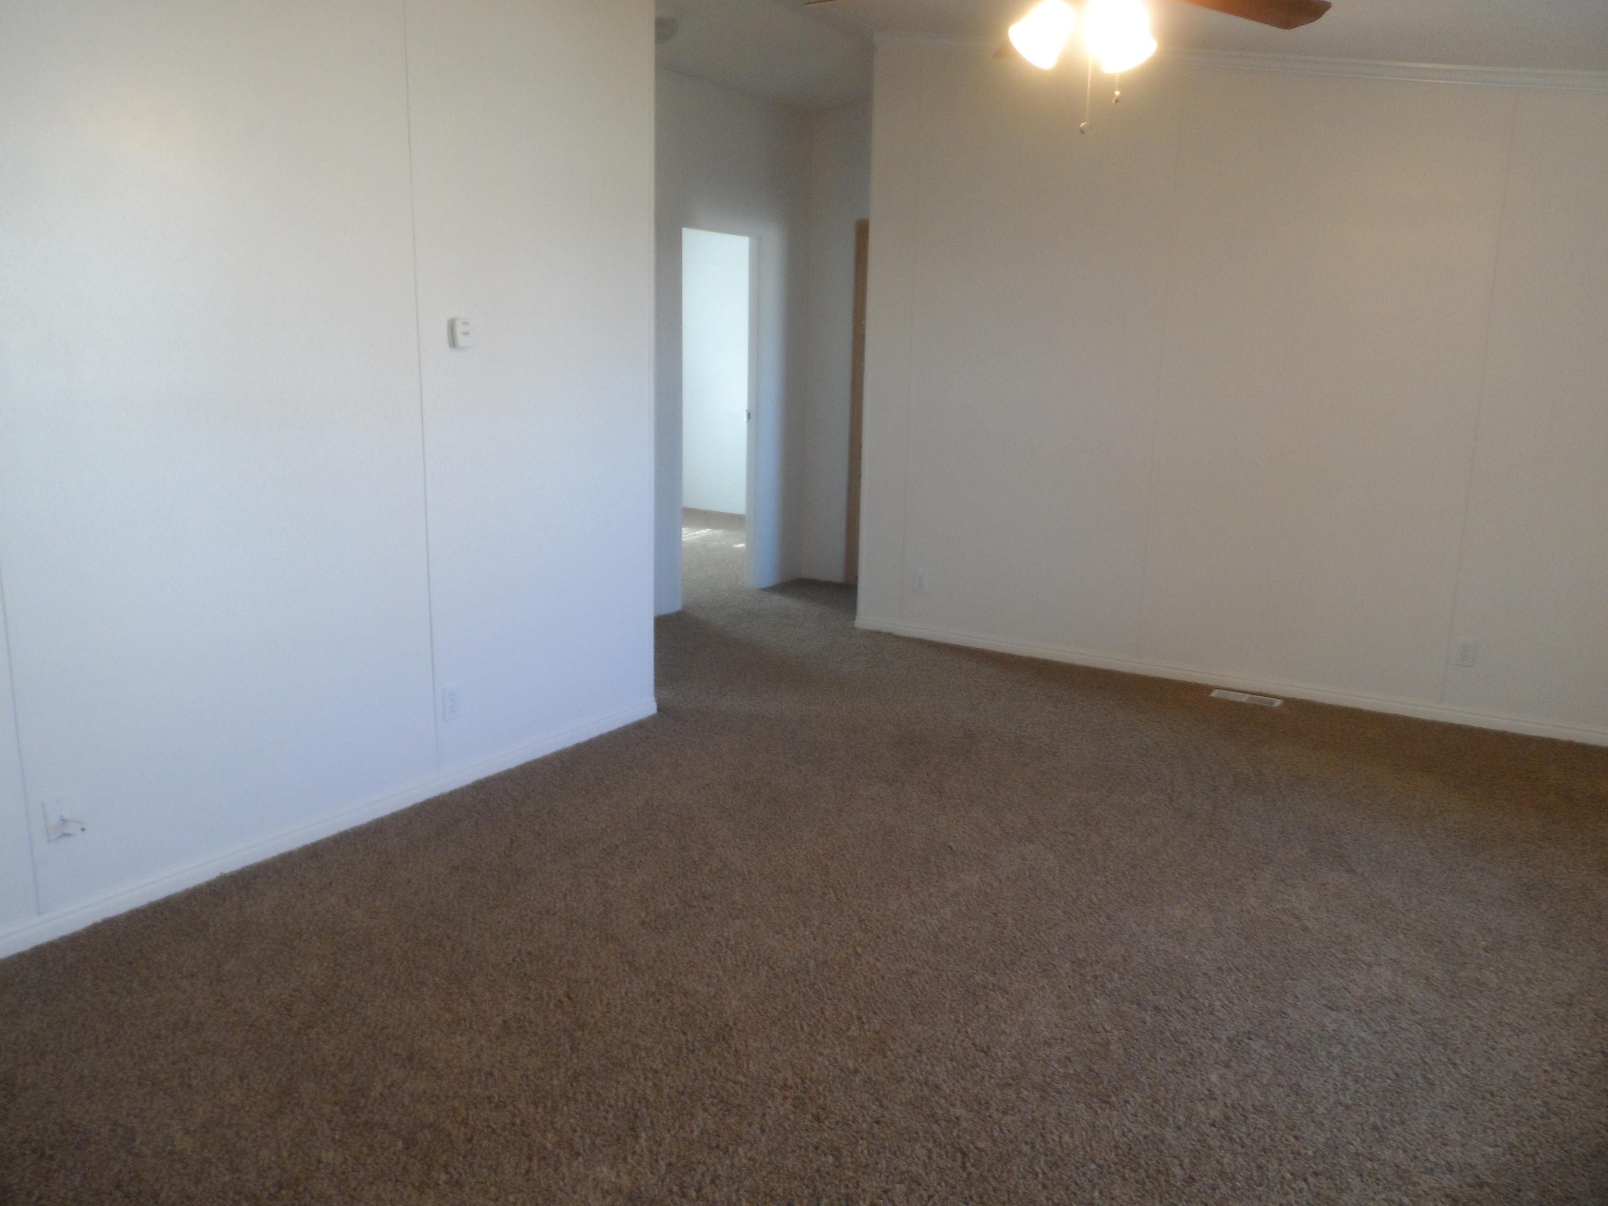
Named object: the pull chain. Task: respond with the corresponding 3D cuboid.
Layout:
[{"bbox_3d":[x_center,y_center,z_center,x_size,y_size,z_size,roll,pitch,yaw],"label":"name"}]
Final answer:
[{"bbox_3d":[0.634,-1.143,2.494,0.027,0.181,0.027,4,11,13],"label":"pull chain"}]

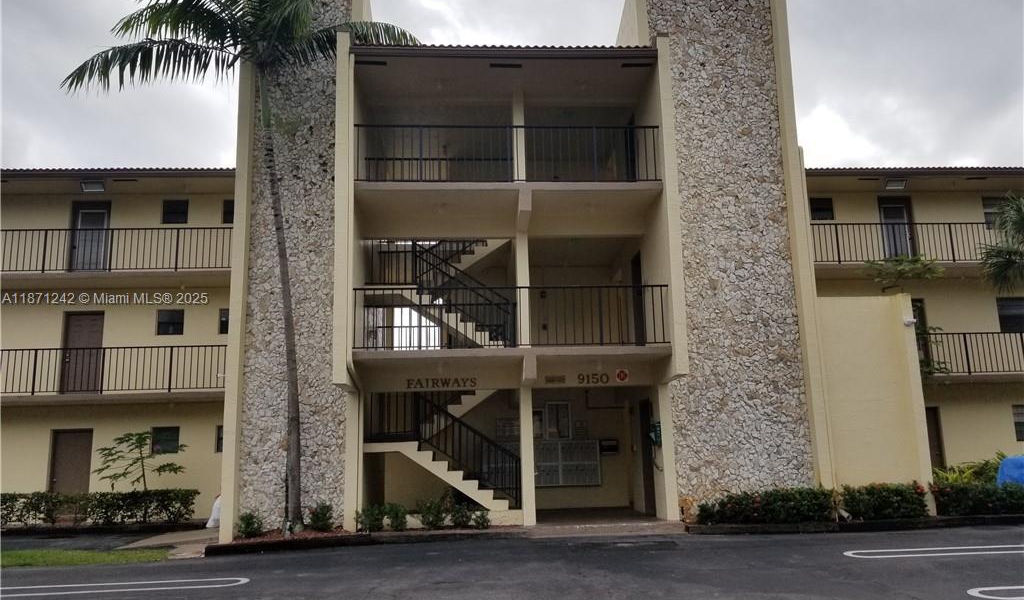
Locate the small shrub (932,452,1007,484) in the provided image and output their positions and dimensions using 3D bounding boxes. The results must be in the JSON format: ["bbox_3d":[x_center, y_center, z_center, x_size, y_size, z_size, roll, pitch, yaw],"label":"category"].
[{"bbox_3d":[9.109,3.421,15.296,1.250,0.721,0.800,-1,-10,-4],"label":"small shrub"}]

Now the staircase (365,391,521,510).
[{"bbox_3d":[-1.227,2.687,13.772,2.751,2.140,0.120,-1,-10,-4],"label":"staircase"}]

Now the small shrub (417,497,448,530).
[{"bbox_3d":[-1.340,3.594,12.965,0.537,0.547,0.550,-1,-10,-4],"label":"small shrub"}]

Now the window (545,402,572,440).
[{"bbox_3d":[0.998,2.600,16.505,0.583,0.816,0.080,-1,-10,-4],"label":"window"}]

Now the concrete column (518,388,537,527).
[{"bbox_3d":[0.293,2.793,13.777,0.210,2.400,0.210,-1,-10,-4],"label":"concrete column"}]

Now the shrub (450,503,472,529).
[{"bbox_3d":[-0.859,3.662,13.088,0.373,0.420,0.400,-1,-10,-4],"label":"shrub"}]

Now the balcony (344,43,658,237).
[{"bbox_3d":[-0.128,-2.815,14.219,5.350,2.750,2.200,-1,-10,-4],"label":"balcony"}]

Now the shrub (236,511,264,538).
[{"bbox_3d":[-4.346,3.727,12.784,0.420,0.442,0.420,-1,-10,-4],"label":"shrub"}]

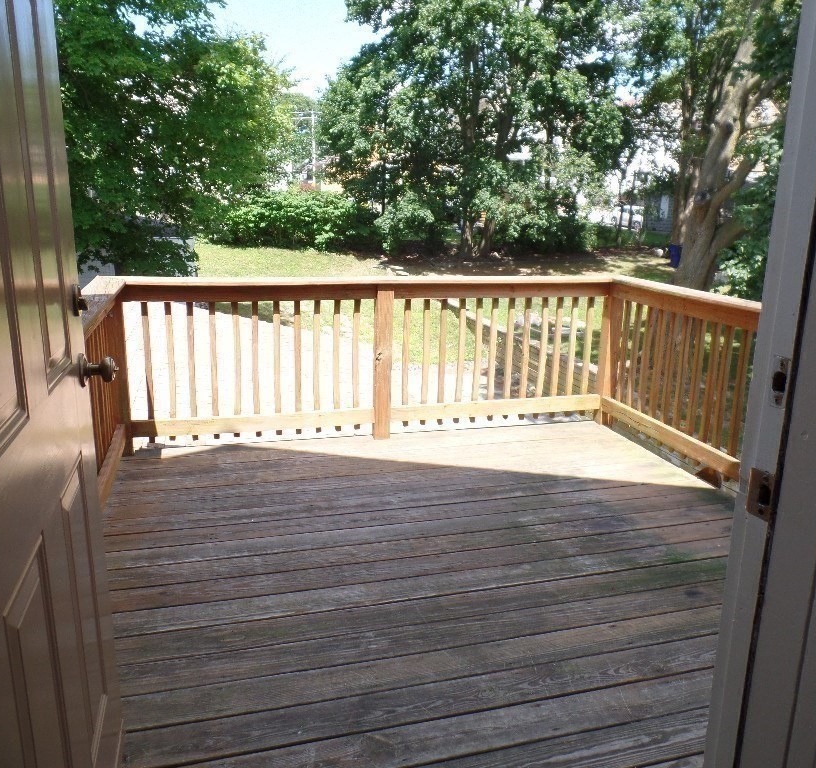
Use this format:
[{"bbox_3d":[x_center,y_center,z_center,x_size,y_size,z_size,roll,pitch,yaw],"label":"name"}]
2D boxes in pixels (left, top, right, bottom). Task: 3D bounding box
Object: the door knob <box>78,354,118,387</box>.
[{"bbox_3d":[-0.623,-0.029,1.377,0.067,0.067,0.067,-3,14,-17],"label":"door knob"}]

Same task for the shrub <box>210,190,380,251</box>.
[{"bbox_3d":[-4.960,-7.231,30.000,7.000,2.450,2.800,2,13,3],"label":"shrub"}]

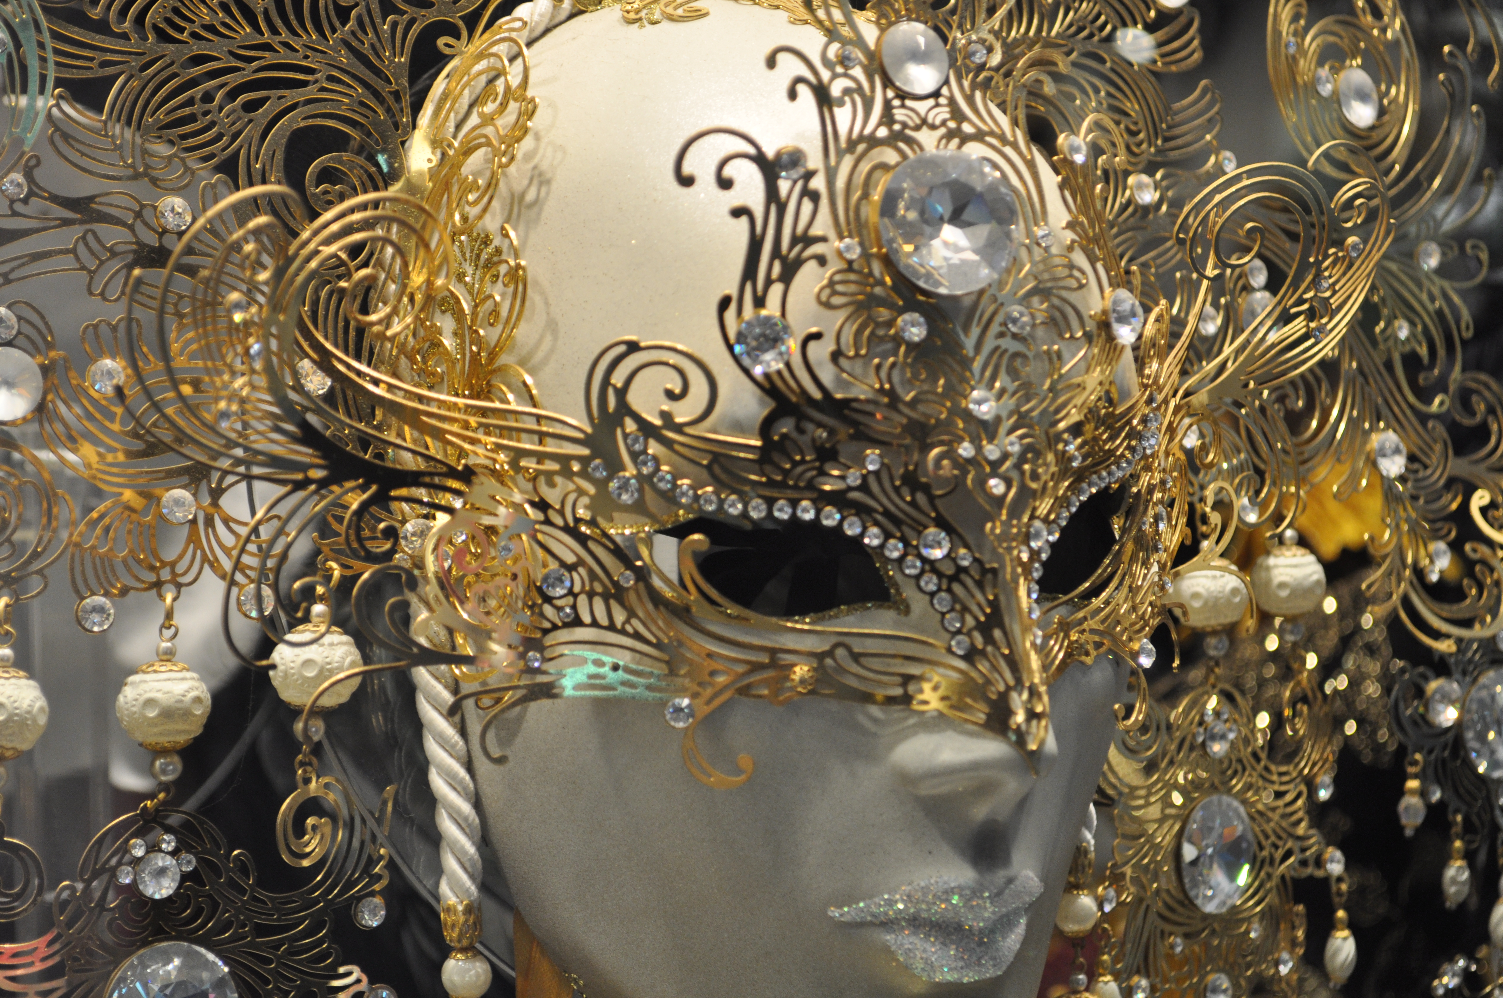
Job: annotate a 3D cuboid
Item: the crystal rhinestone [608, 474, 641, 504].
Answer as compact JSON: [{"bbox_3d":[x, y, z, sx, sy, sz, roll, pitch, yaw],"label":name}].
[{"bbox_3d":[-0.025,-0.002,0.673,0.006,0.006,0.003,0,2,0],"label":"crystal rhinestone"}]

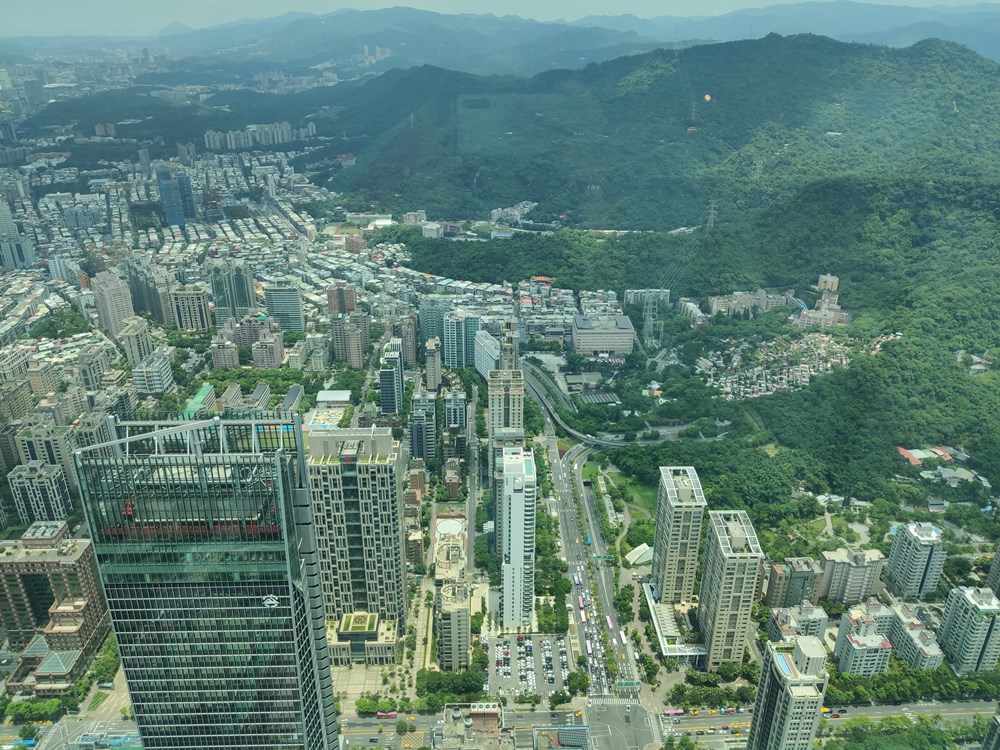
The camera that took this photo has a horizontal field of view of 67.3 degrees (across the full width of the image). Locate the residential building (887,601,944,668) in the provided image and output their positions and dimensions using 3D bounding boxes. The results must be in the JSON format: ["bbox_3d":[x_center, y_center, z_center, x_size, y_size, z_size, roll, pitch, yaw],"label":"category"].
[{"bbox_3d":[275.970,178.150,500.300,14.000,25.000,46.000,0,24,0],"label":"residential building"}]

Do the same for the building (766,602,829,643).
[{"bbox_3d":[203.480,176.290,503.940,37.000,25.000,38.000,0,24,0],"label":"building"}]

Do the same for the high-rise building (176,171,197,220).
[{"bbox_3d":[-693.090,-392.930,1665.160,24.800,96.000,25.700,0,24,-1],"label":"high-rise building"}]

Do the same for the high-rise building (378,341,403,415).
[{"bbox_3d":[-118.800,1.400,828.500,20.800,75.200,37.600,0,24,0],"label":"high-rise building"}]

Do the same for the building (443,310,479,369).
[{"bbox_3d":[-46.800,-43.390,930.090,42.500,70.100,27.700,0,24,0],"label":"building"}]

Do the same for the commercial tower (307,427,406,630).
[{"bbox_3d":[-91.090,104.820,497.210,54.500,152.000,32.700,0,24,-1],"label":"commercial tower"}]

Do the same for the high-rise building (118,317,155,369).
[{"bbox_3d":[-462.660,-40.430,953.230,29.600,43.500,55.300,-2,24,-5],"label":"high-rise building"}]

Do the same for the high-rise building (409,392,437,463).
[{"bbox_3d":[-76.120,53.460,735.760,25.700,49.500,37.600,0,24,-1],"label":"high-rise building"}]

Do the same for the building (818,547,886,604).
[{"bbox_3d":[252.830,143.120,539.500,43.100,39.100,22.300,0,24,-1],"label":"building"}]

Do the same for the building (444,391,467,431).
[{"bbox_3d":[-46.150,37.600,791.520,21.200,40.100,17.800,0,24,0],"label":"building"}]

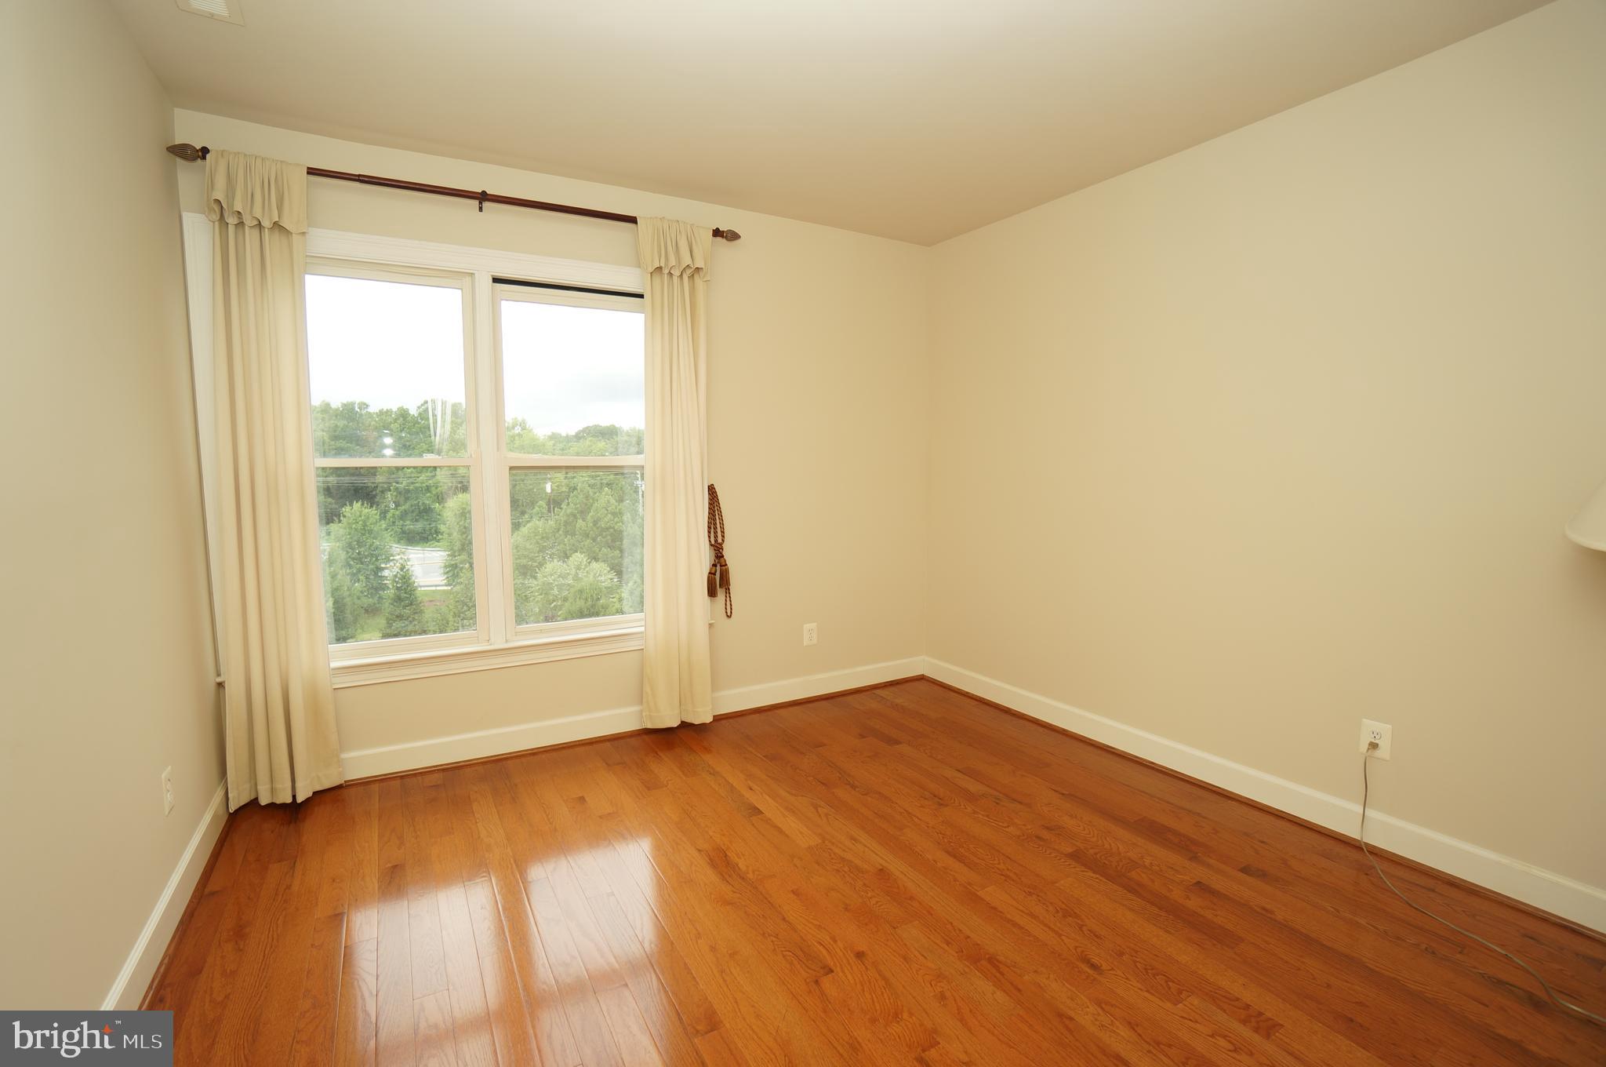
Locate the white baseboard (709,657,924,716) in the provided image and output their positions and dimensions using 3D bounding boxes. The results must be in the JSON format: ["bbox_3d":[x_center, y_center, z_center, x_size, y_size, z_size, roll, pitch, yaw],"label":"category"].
[{"bbox_3d":[0.151,0.913,4.043,1.468,0.131,0.020,-3,6,-27],"label":"white baseboard"}]

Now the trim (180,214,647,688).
[{"bbox_3d":[-1.455,-0.320,3.105,2.058,1.932,0.080,-3,6,-27],"label":"trim"}]

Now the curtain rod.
[{"bbox_3d":[-1.334,-1.486,2.978,2.277,0.070,0.075,-3,6,-27],"label":"curtain rod"}]

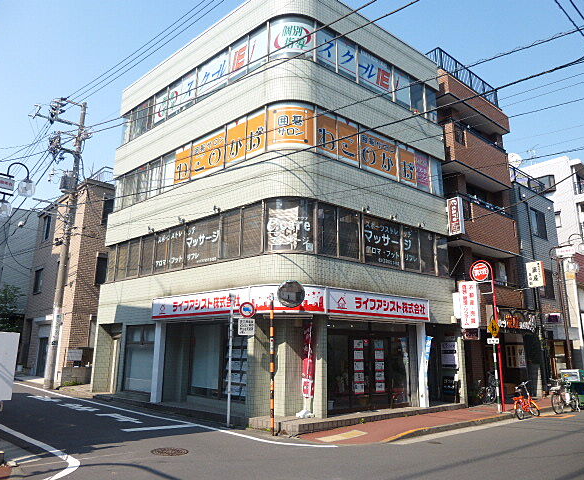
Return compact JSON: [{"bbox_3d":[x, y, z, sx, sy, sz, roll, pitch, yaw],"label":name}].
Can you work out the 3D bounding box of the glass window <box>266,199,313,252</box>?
[{"bbox_3d":[-0.042,-0.362,12.082,1.300,1.409,0.250,0,-14,2],"label":"glass window"}]

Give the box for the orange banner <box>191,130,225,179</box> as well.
[{"bbox_3d":[-2.665,-2.683,14.620,1.697,1.193,0.060,-11,-18,40],"label":"orange banner"}]

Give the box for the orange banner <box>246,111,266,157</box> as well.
[{"bbox_3d":[-1.024,-3.022,13.203,0.775,1.252,0.060,-11,-18,40],"label":"orange banner"}]

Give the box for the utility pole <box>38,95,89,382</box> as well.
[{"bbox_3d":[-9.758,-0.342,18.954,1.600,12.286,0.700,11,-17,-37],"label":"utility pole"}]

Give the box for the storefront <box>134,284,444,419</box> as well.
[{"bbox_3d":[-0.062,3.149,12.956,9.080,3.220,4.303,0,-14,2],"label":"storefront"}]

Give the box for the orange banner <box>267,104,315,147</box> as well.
[{"bbox_3d":[-0.018,-3.112,12.743,1.300,1.181,0.240,0,-14,2],"label":"orange banner"}]

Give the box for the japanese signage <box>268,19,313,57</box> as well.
[{"bbox_3d":[0.006,-5.785,13.391,1.280,1.140,0.240,0,-14,2],"label":"japanese signage"}]

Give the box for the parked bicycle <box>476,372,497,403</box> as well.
[{"bbox_3d":[6.638,5.023,15.864,0.580,1.060,1.650,1,-14,0],"label":"parked bicycle"}]

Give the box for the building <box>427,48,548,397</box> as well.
[{"bbox_3d":[5.181,0.202,21.452,5.100,13.000,9.000,11,-17,-37],"label":"building"}]

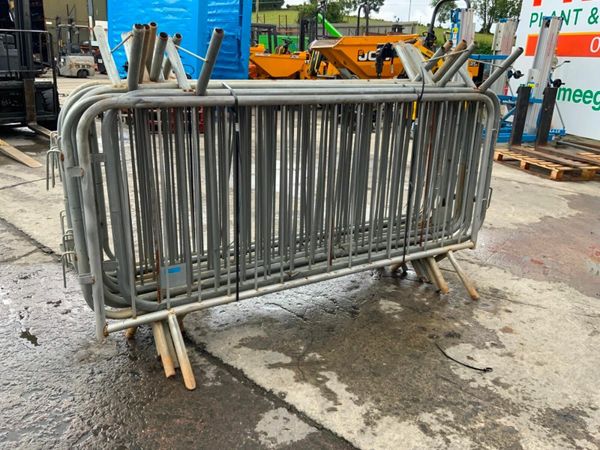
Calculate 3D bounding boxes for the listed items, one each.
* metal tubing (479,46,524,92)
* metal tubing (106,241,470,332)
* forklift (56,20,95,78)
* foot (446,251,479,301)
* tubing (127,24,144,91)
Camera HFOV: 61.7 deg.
[{"bbox_3d":[1.101,-0.845,2.767,0.039,0.323,0.039,-9,66,-30],"label":"metal tubing"},{"bbox_3d":[0.154,0.286,2.646,2.240,0.036,0.036,-9,22,-30],"label":"metal tubing"},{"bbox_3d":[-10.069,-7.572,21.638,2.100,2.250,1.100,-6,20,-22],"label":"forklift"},{"bbox_3d":[0.978,0.298,3.022,0.038,0.038,0.318,-9,60,-30],"label":"foot"},{"bbox_3d":[-0.604,-0.598,1.833,0.042,0.289,0.042,-9,60,-30],"label":"tubing"}]

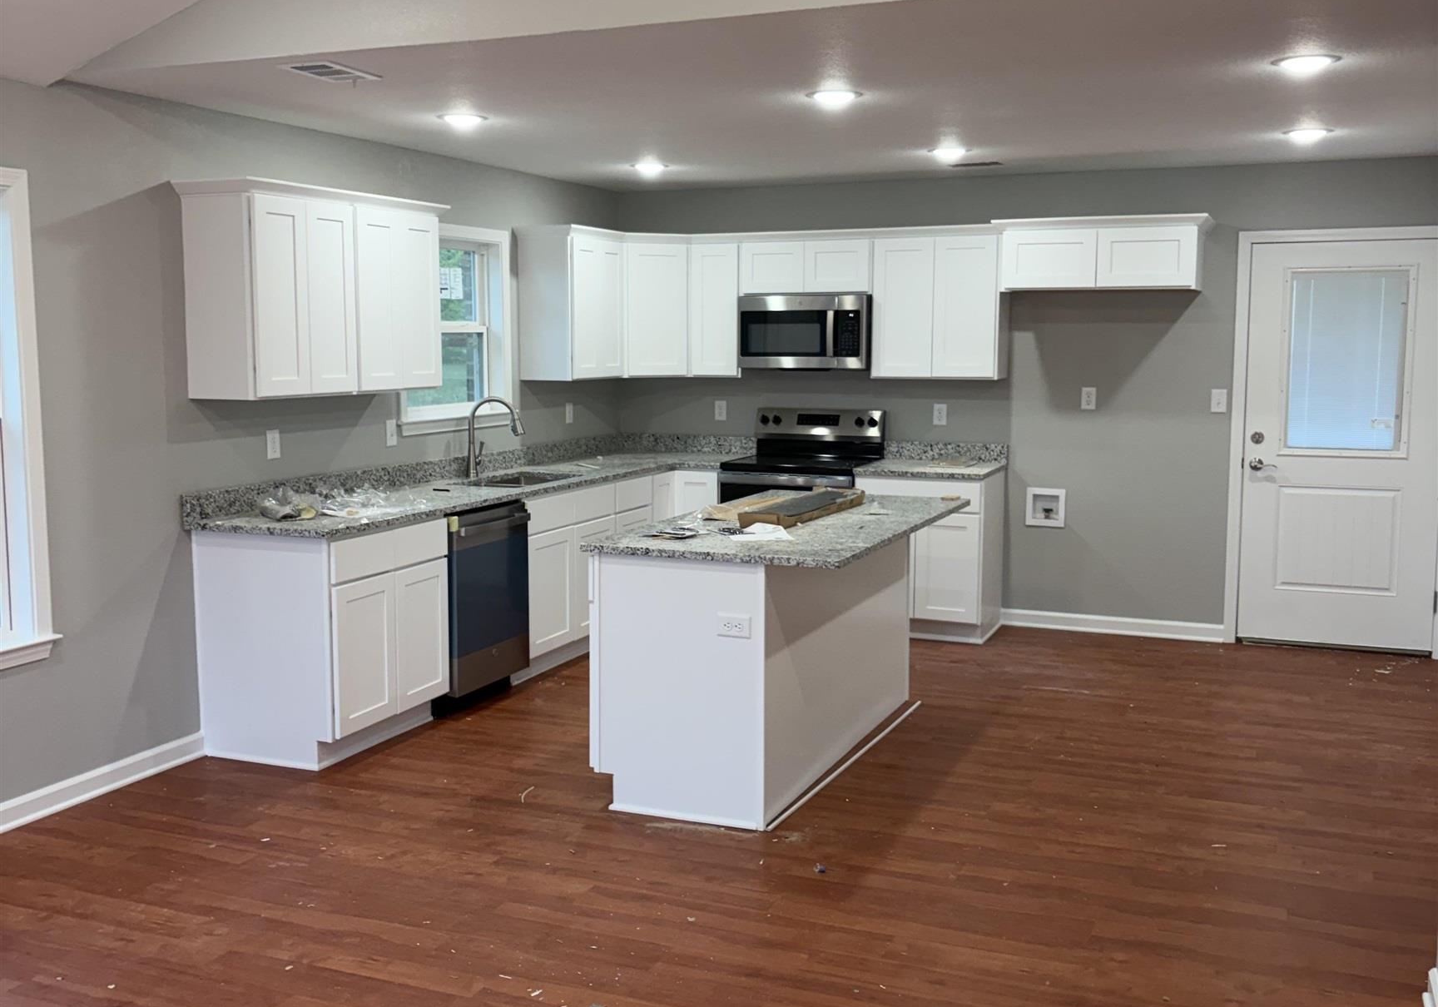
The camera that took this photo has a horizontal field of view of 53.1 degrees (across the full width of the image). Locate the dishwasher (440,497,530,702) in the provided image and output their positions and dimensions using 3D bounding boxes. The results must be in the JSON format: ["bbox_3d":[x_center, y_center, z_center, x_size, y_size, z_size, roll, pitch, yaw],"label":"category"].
[{"bbox_3d":[-1.250,0.400,6.327,0.628,0.800,0.619,2,7,22],"label":"dishwasher"}]

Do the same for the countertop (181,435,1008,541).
[{"bbox_3d":[-0.212,-0.107,6.684,2.385,0.144,3.680,3,7,22],"label":"countertop"}]

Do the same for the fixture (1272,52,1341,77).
[{"bbox_3d":[1.843,-1.380,4.517,0.206,0.028,0.206,3,7,22],"label":"fixture"}]

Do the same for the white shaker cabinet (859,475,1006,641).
[{"bbox_3d":[1.138,0.265,7.751,0.671,0.868,0.621,2,7,22],"label":"white shaker cabinet"}]

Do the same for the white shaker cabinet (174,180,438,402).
[{"bbox_3d":[-1.589,-0.835,5.797,0.345,0.783,1.230,2,7,22],"label":"white shaker cabinet"}]

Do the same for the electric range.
[{"bbox_3d":[0.476,0.087,8.040,0.760,1.185,0.675,3,7,22],"label":"electric range"}]

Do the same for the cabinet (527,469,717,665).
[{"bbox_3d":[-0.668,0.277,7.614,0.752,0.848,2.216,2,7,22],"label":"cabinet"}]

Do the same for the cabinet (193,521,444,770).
[{"bbox_3d":[-1.559,0.512,5.777,0.640,0.874,0.780,3,7,22],"label":"cabinet"}]

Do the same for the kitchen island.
[{"bbox_3d":[0.310,0.514,5.565,0.925,0.910,1.865,3,7,22],"label":"kitchen island"}]

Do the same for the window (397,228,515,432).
[{"bbox_3d":[-1.304,-0.849,7.006,0.110,0.993,1.020,2,7,22],"label":"window"}]

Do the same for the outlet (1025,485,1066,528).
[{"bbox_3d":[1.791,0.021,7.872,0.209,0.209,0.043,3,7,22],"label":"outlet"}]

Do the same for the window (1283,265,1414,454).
[{"bbox_3d":[3.148,-0.706,7.218,0.590,0.943,0.045,3,7,22],"label":"window"}]

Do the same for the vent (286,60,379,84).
[{"bbox_3d":[-1.257,-1.392,4.696,0.190,0.026,0.333,2,7,22],"label":"vent"}]

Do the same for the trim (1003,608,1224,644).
[{"bbox_3d":[2.098,0.655,7.725,1.155,0.092,0.016,2,7,22],"label":"trim"}]

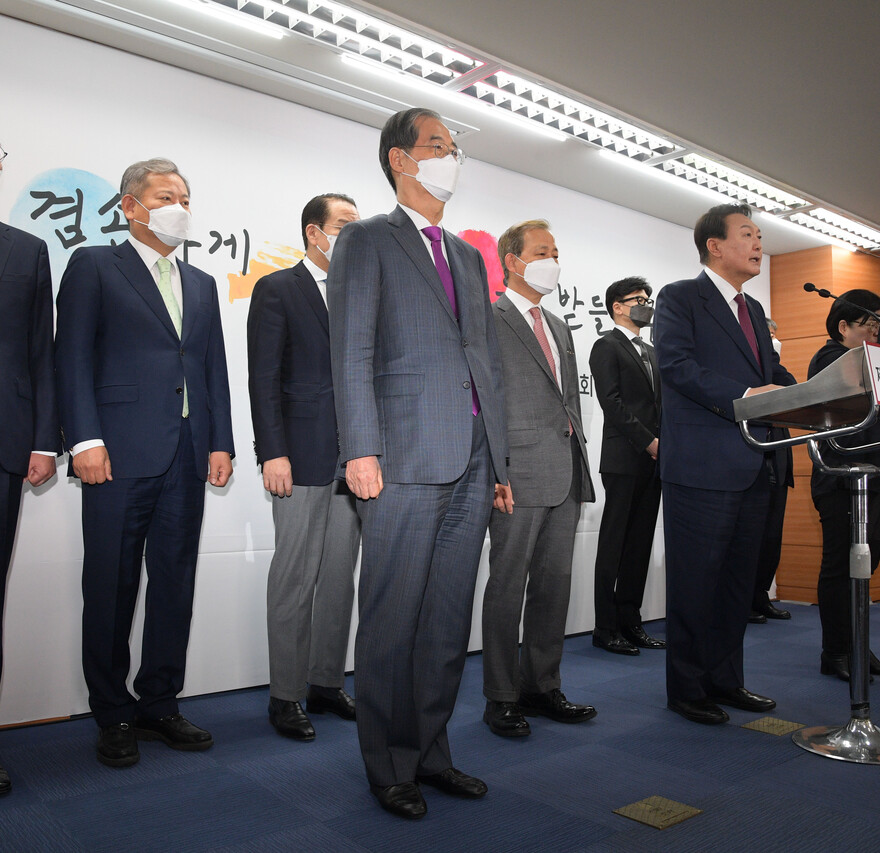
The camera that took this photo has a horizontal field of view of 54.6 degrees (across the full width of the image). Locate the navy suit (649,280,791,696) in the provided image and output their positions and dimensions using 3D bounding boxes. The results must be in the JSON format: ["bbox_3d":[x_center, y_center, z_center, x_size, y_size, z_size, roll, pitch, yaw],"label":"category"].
[{"bbox_3d":[1.022,0.202,3.035,0.608,1.539,0.441,3,-4,-41],"label":"navy suit"}]

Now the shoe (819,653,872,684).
[{"bbox_3d":[1.670,0.980,3.478,0.098,0.103,0.250,2,-4,-31],"label":"shoe"}]

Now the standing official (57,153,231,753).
[{"bbox_3d":[-0.871,0.070,2.559,0.539,1.779,0.353,4,-5,-44],"label":"standing official"}]

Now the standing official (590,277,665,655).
[{"bbox_3d":[0.926,0.168,4.127,0.519,1.788,0.392,3,-4,-39],"label":"standing official"}]

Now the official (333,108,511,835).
[{"bbox_3d":[-0.041,0.051,2.215,0.559,1.788,0.353,3,-4,-39],"label":"official"}]

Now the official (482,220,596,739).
[{"bbox_3d":[0.327,0.137,2.896,0.519,1.700,0.353,4,-5,-44],"label":"official"}]

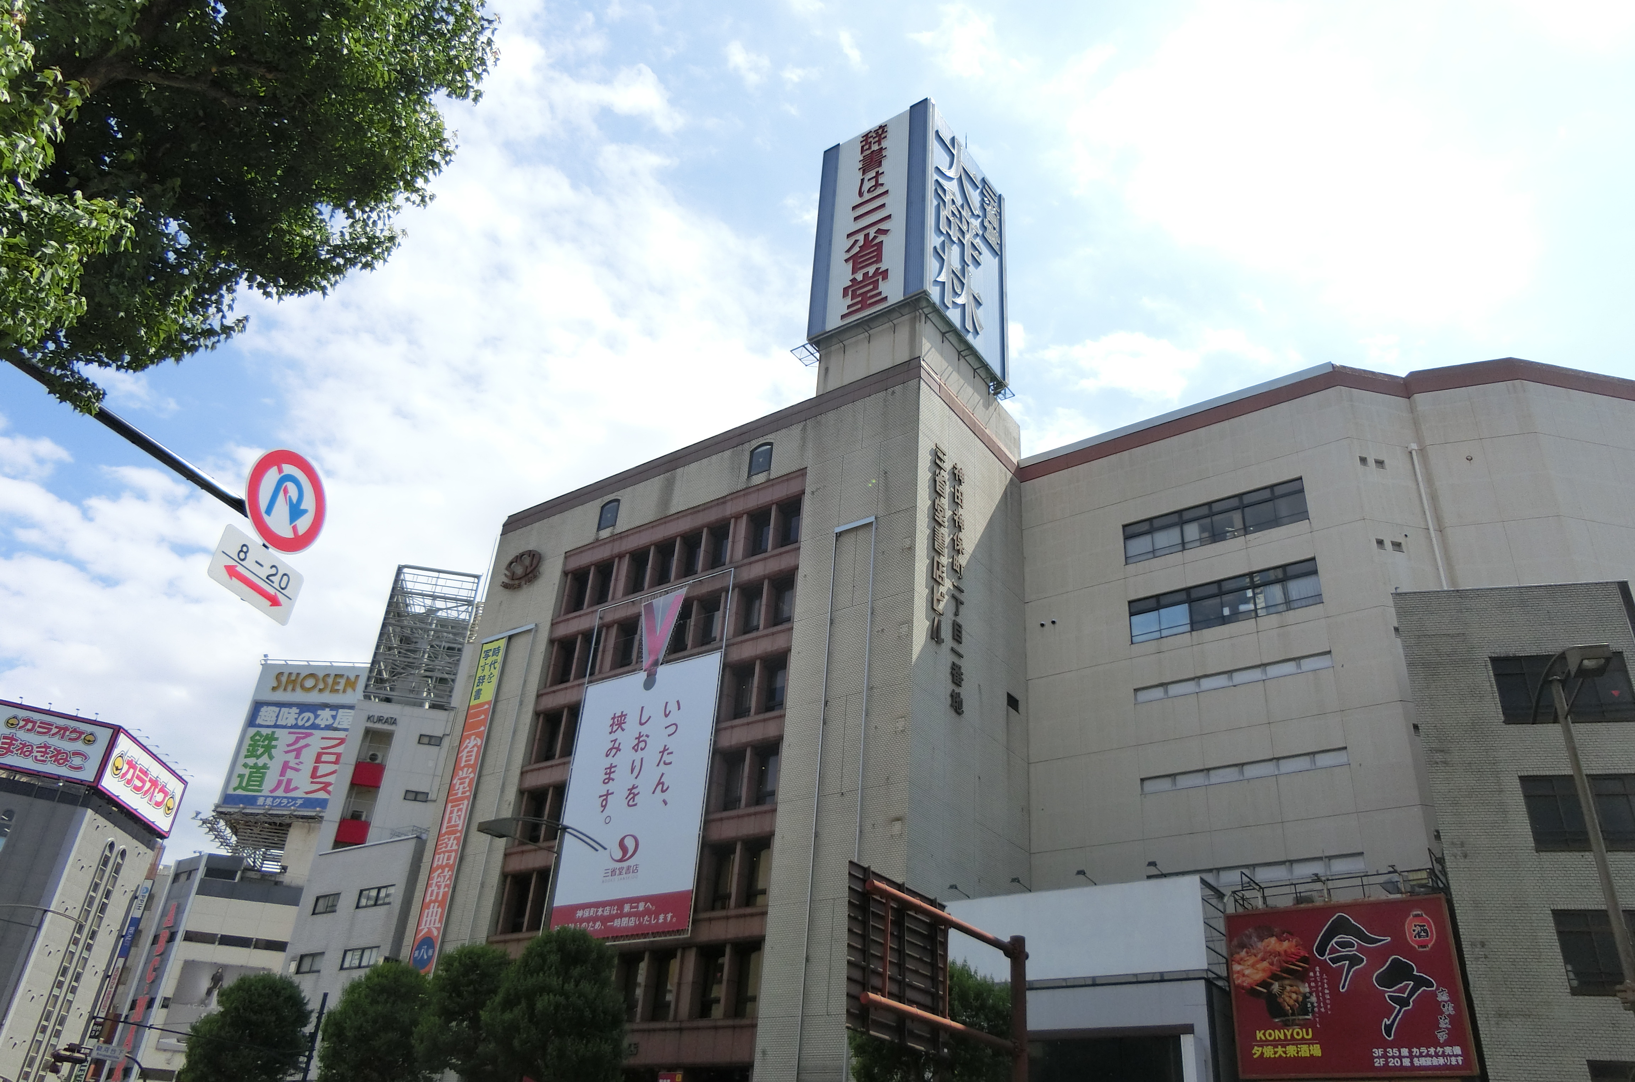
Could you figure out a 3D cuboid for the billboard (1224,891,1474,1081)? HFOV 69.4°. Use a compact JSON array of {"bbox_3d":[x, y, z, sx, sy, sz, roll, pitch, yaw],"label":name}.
[{"bbox_3d":[12.760,10.870,28.710,5.350,3.980,0.300,-17,-37,32],"label":"billboard"}]

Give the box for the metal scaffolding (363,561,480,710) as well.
[{"bbox_3d":[-22.740,6.030,68.380,4.800,8.400,3.200,11,-31,-12],"label":"metal scaffolding"}]

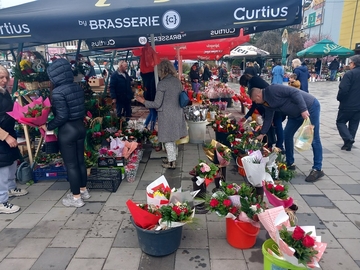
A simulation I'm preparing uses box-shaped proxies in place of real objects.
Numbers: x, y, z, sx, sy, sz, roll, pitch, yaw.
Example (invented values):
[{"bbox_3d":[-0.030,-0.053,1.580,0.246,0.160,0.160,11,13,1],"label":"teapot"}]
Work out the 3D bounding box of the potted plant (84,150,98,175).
[{"bbox_3d":[-1.275,0.422,3.995,0.250,0.410,0.250,0,15,0],"label":"potted plant"}]

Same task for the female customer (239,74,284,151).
[{"bbox_3d":[1.447,-0.348,4.999,0.880,1.410,0.520,-1,15,-3],"label":"female customer"}]

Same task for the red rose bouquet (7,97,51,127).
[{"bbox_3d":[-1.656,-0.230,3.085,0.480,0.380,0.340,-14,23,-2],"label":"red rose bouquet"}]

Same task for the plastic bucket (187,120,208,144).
[{"bbox_3d":[0.362,-0.068,5.880,0.430,0.420,0.430,0,15,0],"label":"plastic bucket"}]

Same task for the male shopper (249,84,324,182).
[{"bbox_3d":[1.567,-0.061,4.072,1.150,1.320,0.620,-3,15,-10],"label":"male shopper"}]

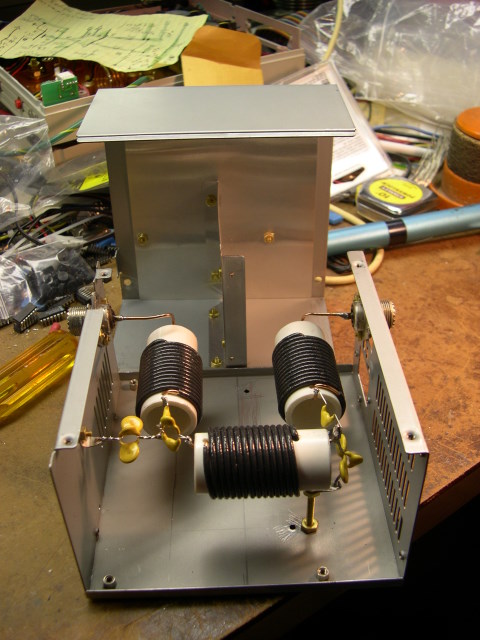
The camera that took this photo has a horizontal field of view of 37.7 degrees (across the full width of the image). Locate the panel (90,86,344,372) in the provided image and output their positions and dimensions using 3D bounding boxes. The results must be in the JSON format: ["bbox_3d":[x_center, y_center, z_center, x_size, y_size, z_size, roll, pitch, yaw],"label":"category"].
[{"bbox_3d":[-0.012,-0.055,0.438,0.144,0.154,0.076,-1,36,-1],"label":"panel"}]

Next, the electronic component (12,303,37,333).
[{"bbox_3d":[-0.149,-0.002,0.492,0.008,0.008,0.019,12,39,18],"label":"electronic component"}]

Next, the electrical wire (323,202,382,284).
[{"bbox_3d":[0.085,-0.064,0.564,0.061,0.008,0.126,-2,37,0],"label":"electrical wire"}]

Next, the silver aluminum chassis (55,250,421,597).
[{"bbox_3d":[-0.001,0.045,0.360,0.147,0.088,0.151,-2,37,0],"label":"silver aluminum chassis"}]

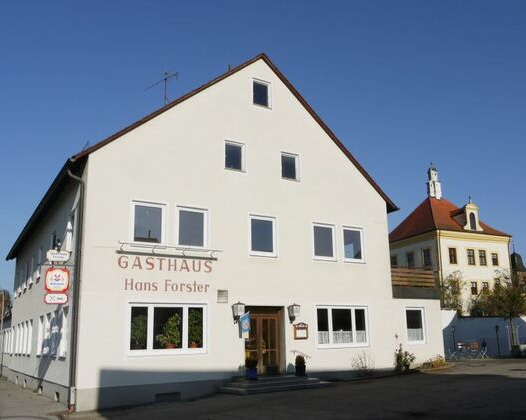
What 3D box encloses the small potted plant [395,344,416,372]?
[{"bbox_3d":[5.317,5.540,17.502,0.600,0.970,0.500,7,-17,-30],"label":"small potted plant"}]

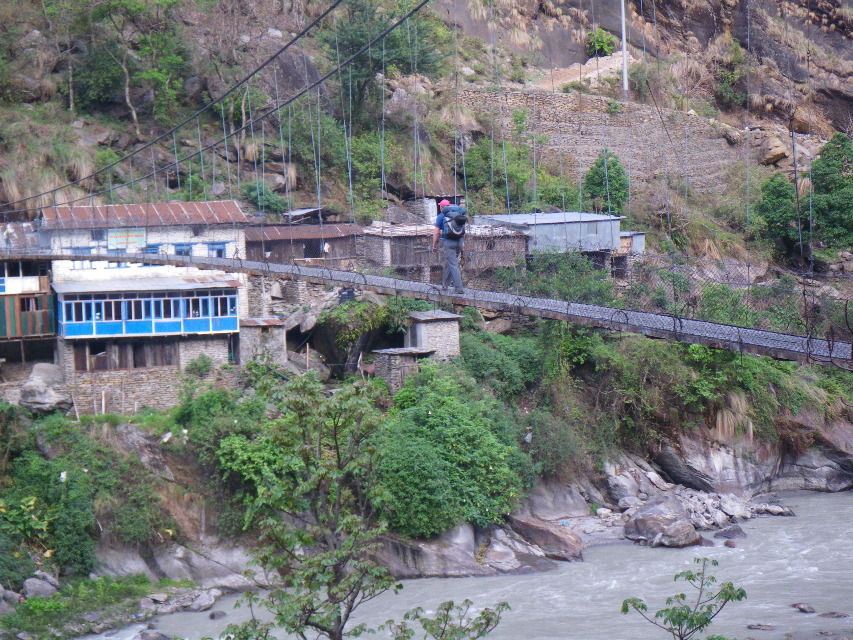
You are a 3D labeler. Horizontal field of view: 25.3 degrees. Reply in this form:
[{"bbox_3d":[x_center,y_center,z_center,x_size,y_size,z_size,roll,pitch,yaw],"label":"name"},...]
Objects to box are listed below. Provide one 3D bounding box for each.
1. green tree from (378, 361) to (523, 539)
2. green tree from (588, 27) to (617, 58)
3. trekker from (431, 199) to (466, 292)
[{"bbox_3d":[1.093,5.751,83.000,6.400,7.200,5.600,-1,5,0],"label":"green tree"},{"bbox_3d":[11.250,-17.840,122.000,1.900,2.000,1.800,-1,5,0],"label":"green tree"},{"bbox_3d":[0.427,-1.394,36.000,0.600,1.770,0.620,-4,5,-27],"label":"trekker"}]

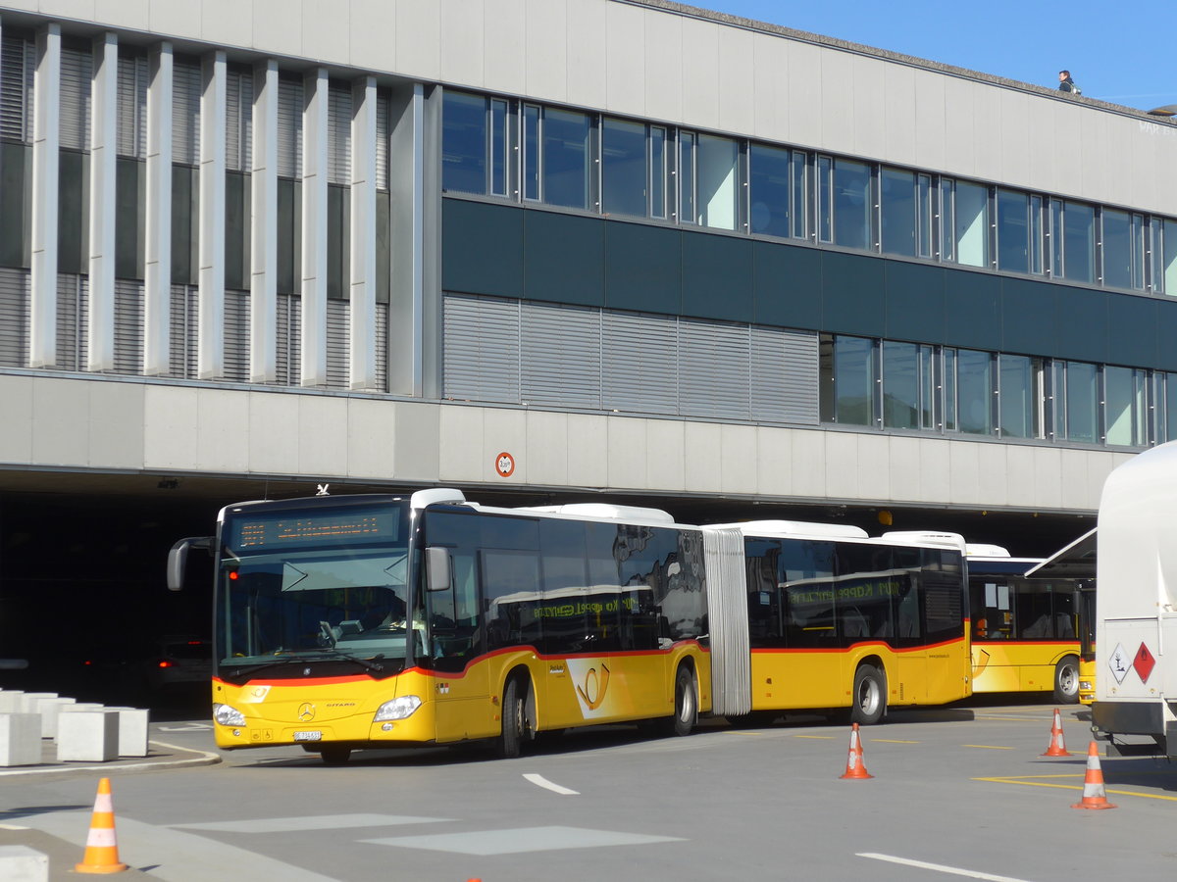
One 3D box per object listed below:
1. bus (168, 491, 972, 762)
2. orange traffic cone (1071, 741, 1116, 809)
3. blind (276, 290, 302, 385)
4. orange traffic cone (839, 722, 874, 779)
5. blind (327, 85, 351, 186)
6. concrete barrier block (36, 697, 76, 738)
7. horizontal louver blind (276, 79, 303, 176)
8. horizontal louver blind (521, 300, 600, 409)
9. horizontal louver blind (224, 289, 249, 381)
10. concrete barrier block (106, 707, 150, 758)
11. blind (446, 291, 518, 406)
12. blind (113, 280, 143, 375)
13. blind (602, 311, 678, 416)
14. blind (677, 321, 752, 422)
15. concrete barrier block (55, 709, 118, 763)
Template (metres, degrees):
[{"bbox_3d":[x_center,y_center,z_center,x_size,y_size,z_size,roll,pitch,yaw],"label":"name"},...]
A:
[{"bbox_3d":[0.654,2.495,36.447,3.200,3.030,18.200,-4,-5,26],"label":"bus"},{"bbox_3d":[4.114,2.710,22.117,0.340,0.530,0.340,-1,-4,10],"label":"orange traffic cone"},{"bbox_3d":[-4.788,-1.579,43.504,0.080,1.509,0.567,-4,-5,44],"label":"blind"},{"bbox_3d":[2.465,2.847,25.000,0.320,0.510,0.320,0,-4,0],"label":"orange traffic cone"},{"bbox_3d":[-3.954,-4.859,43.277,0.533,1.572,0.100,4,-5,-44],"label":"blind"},{"bbox_3d":[-6.632,3.448,33.856,0.490,0.490,0.490,1,-4,-11],"label":"concrete barrier block"},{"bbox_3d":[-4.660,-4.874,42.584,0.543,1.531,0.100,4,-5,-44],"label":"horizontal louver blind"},{"bbox_3d":[-0.452,-1.415,45.508,1.836,1.688,0.100,4,-5,-44],"label":"horizontal louver blind"},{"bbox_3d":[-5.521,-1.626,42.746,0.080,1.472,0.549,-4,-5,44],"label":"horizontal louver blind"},{"bbox_3d":[-5.001,3.141,29.336,0.500,0.500,0.500,0,-4,-6],"label":"concrete barrier block"},{"bbox_3d":[-1.748,-1.480,44.792,0.080,1.682,1.687,-4,-5,44],"label":"blind"},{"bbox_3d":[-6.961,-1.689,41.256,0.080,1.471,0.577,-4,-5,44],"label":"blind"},{"bbox_3d":[0.896,-1.325,46.825,1.825,1.687,0.100,4,-5,-44],"label":"blind"},{"bbox_3d":[2.277,-1.254,48.953,0.080,1.683,1.895,-4,-5,44],"label":"blind"},{"bbox_3d":[-5.240,3.095,28.490,0.515,0.510,0.515,-1,-4,8],"label":"concrete barrier block"}]

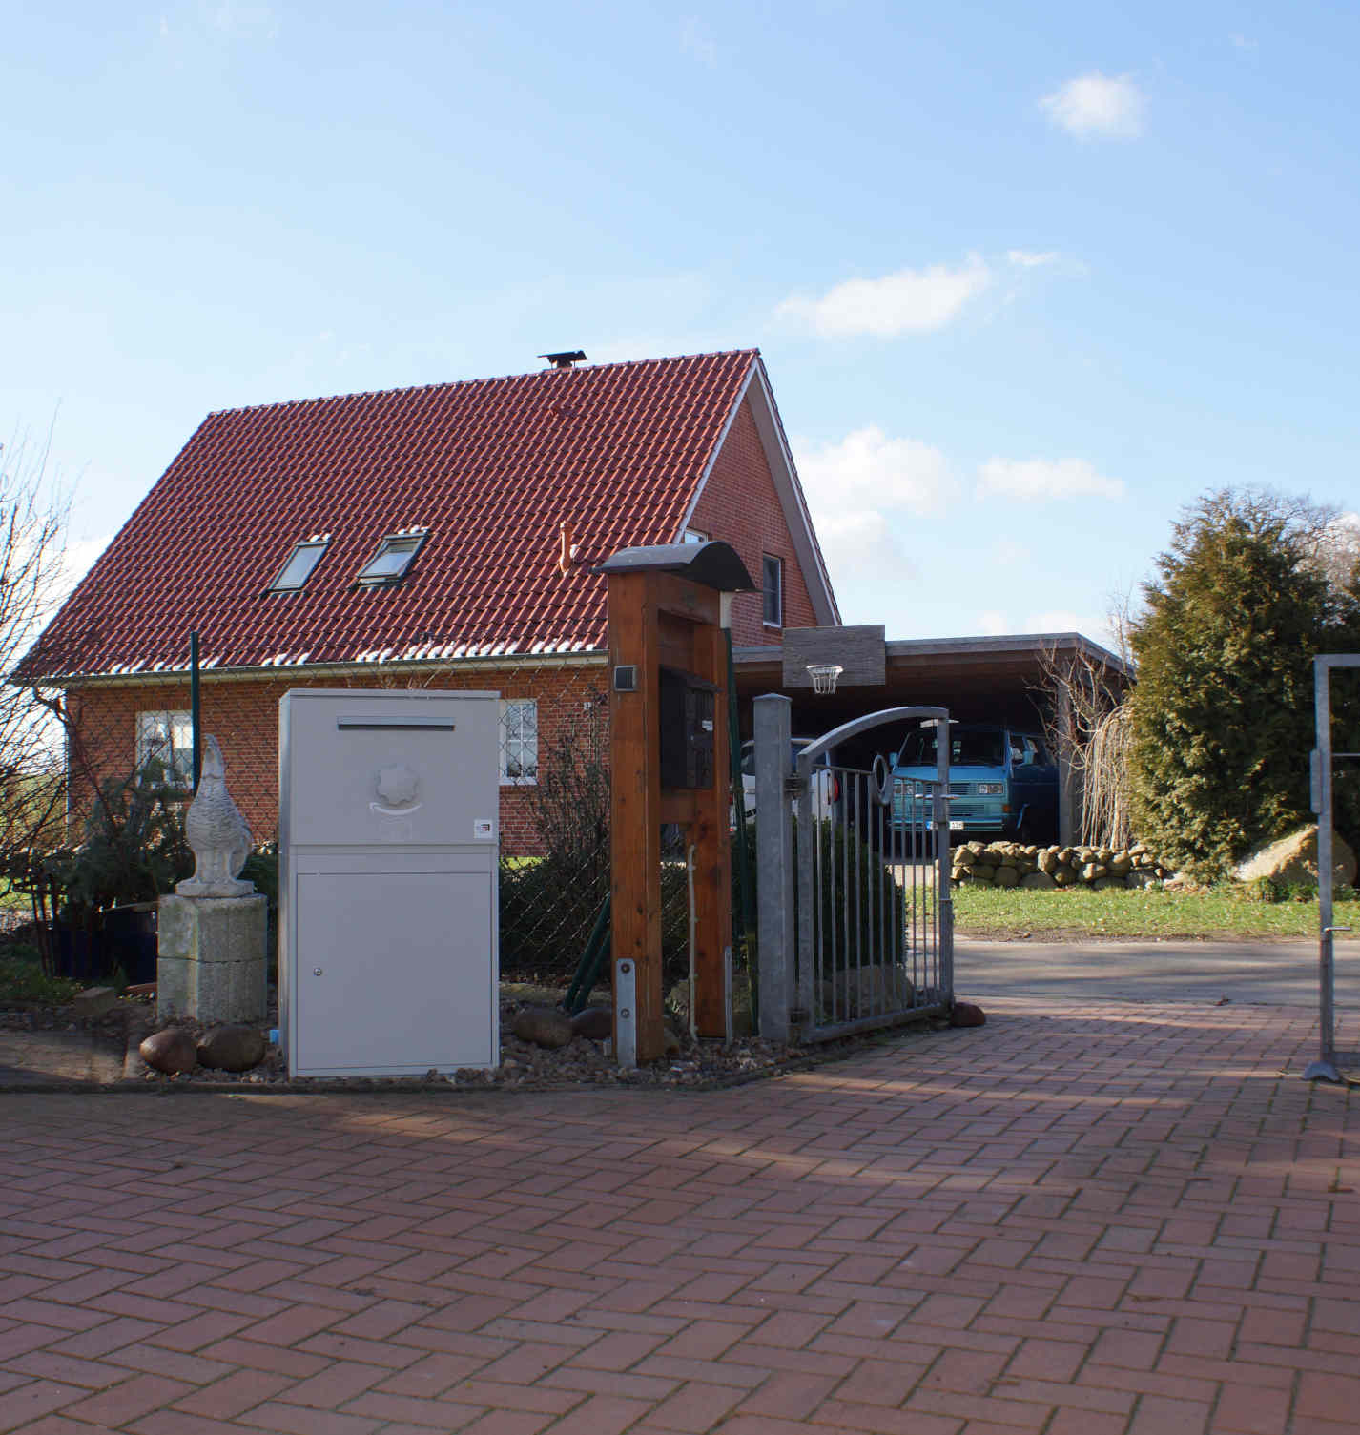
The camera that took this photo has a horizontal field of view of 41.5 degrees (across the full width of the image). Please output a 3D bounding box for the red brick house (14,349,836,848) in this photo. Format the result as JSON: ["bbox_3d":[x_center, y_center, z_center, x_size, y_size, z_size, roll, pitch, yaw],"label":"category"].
[{"bbox_3d":[-4.399,-2.020,36.140,13.000,9.400,11.100,-1,-3,25],"label":"red brick house"}]

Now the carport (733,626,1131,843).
[{"bbox_3d":[3.487,0.714,26.781,6.400,3.000,6.600,-1,-3,25],"label":"carport"}]

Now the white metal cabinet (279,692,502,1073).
[{"bbox_3d":[-0.922,0.507,5.660,0.630,1.150,0.520,0,-3,-16],"label":"white metal cabinet"}]

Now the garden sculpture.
[{"bbox_3d":[-1.708,0.359,6.600,0.220,0.590,0.280,-1,-3,24],"label":"garden sculpture"}]

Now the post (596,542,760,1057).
[{"bbox_3d":[-0.009,0.274,6.064,0.330,1.730,0.800,-1,-3,19],"label":"post"}]

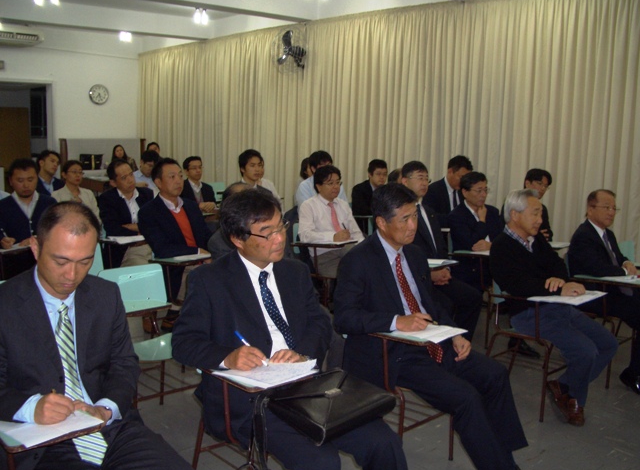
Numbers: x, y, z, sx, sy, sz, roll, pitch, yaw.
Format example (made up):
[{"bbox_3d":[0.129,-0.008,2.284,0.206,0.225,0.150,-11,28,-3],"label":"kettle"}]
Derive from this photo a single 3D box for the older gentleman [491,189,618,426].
[{"bbox_3d":[1.211,0.378,3.470,0.510,1.218,0.760,-6,12,-44],"label":"older gentleman"}]

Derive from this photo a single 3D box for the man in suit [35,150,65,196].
[{"bbox_3d":[-2.497,-0.199,6.199,0.500,1.210,0.760,-6,12,-40],"label":"man in suit"}]

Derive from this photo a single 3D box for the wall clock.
[{"bbox_3d":[-3.389,-2.145,9.900,0.320,0.320,0.050,-6,12,-40],"label":"wall clock"}]

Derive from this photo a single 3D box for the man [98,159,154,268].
[{"bbox_3d":[-1.375,0.068,4.801,0.520,1.226,0.760,-6,12,-40],"label":"man"}]

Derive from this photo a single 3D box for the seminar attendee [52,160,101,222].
[{"bbox_3d":[-2.018,-0.045,5.545,0.470,1.156,0.750,-6,12,-40],"label":"seminar attendee"}]

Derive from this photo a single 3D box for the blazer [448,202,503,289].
[{"bbox_3d":[1.150,0.055,4.882,0.500,0.620,0.400,-5,11,-40],"label":"blazer"}]

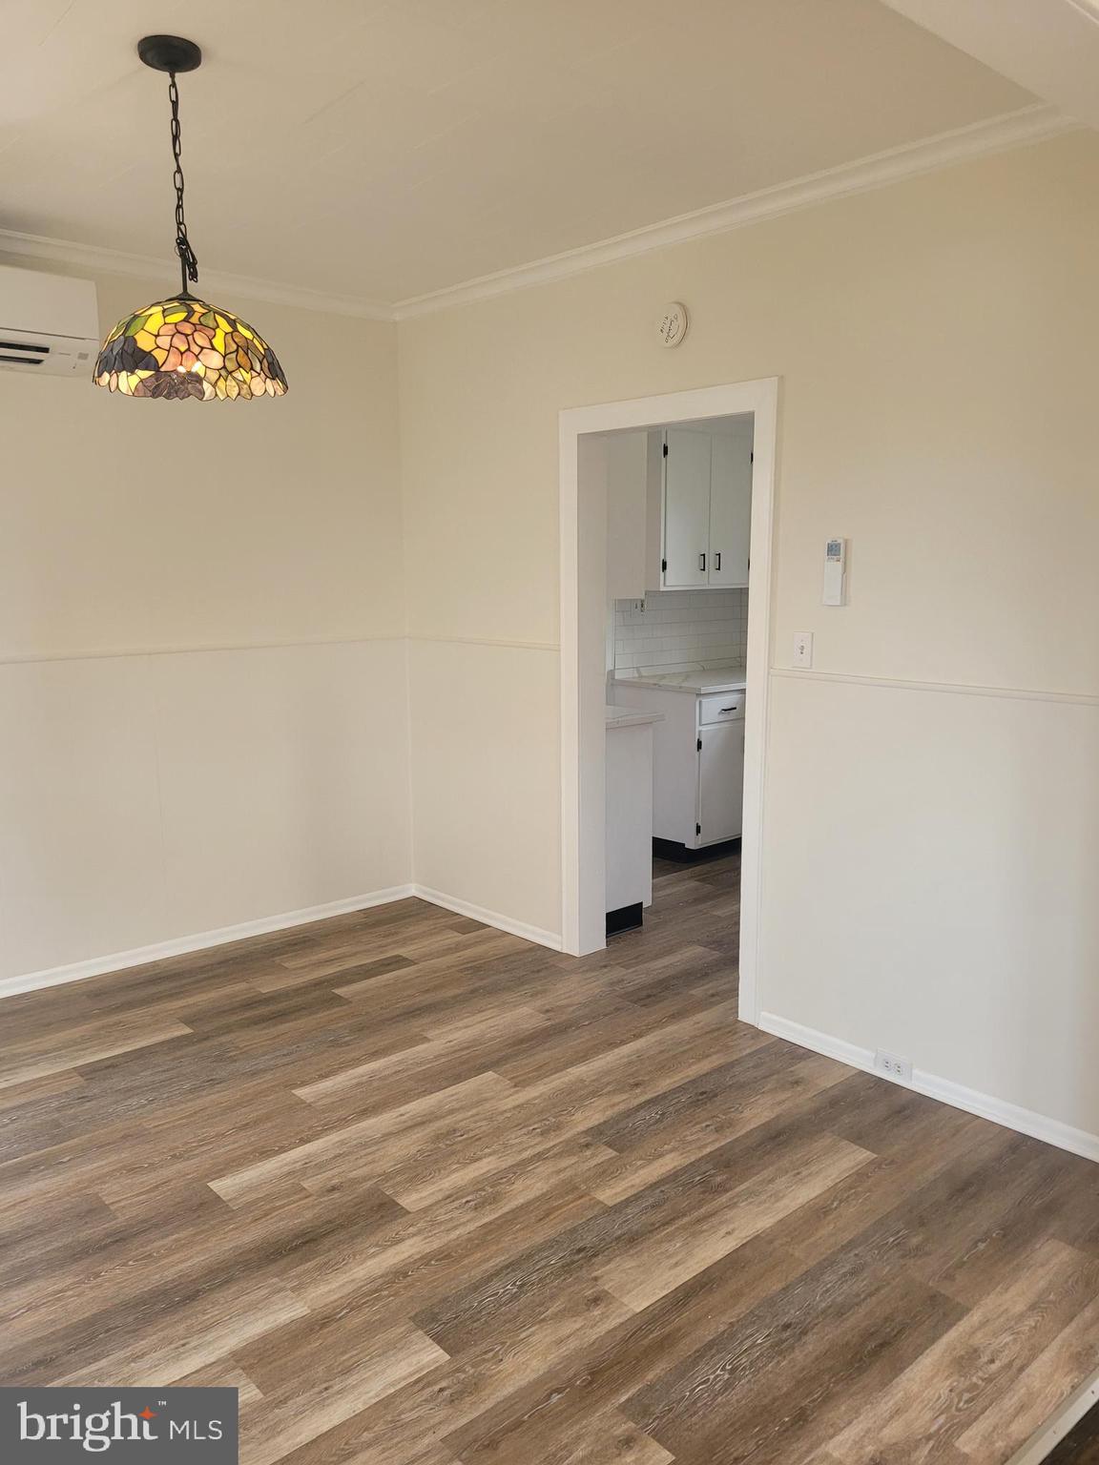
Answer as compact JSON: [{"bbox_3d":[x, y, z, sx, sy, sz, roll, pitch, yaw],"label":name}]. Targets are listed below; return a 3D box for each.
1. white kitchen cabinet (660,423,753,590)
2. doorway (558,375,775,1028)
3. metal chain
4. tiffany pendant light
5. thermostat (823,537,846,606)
[{"bbox_3d":[0.744,-1.207,5.898,0.780,0.870,0.330,-8,12,-41],"label":"white kitchen cabinet"},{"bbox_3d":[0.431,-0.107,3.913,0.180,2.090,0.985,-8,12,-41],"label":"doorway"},{"bbox_3d":[-0.780,-1.163,2.349,0.040,0.450,0.045,-8,12,-41],"label":"metal chain"},{"bbox_3d":[-0.788,-1.095,2.359,0.406,0.684,0.406,-8,12,-41],"label":"tiffany pendant light"},{"bbox_3d":[0.843,-0.473,3.244,0.025,0.191,0.058,-8,12,-41],"label":"thermostat"}]

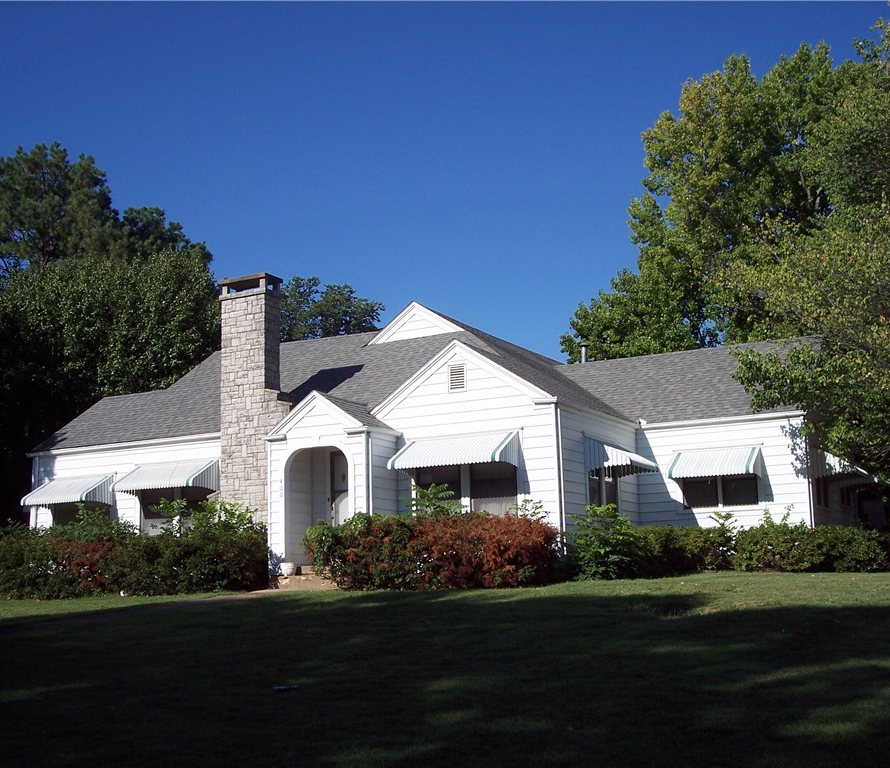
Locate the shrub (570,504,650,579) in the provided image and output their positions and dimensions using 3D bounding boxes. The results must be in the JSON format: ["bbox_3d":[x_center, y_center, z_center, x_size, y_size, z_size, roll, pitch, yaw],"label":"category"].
[{"bbox_3d":[2.982,2.942,21.355,1.450,1.380,1.350,-7,-11,27],"label":"shrub"}]

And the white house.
[{"bbox_3d":[0.324,1.602,27.962,17.100,6.650,12.600,-7,-11,27],"label":"white house"}]

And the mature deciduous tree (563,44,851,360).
[{"bbox_3d":[8.821,-2.260,36.832,9.800,16.855,9.300,-4,-10,14],"label":"mature deciduous tree"}]

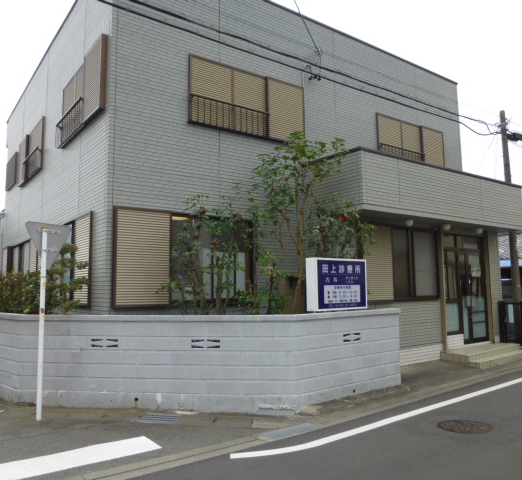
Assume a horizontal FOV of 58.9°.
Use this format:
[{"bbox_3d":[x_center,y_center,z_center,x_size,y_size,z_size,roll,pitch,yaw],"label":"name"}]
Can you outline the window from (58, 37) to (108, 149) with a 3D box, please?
[{"bbox_3d":[-3.114,-2.423,7.879,0.207,1.133,2.344,3,-6,-36],"label":"window"}]

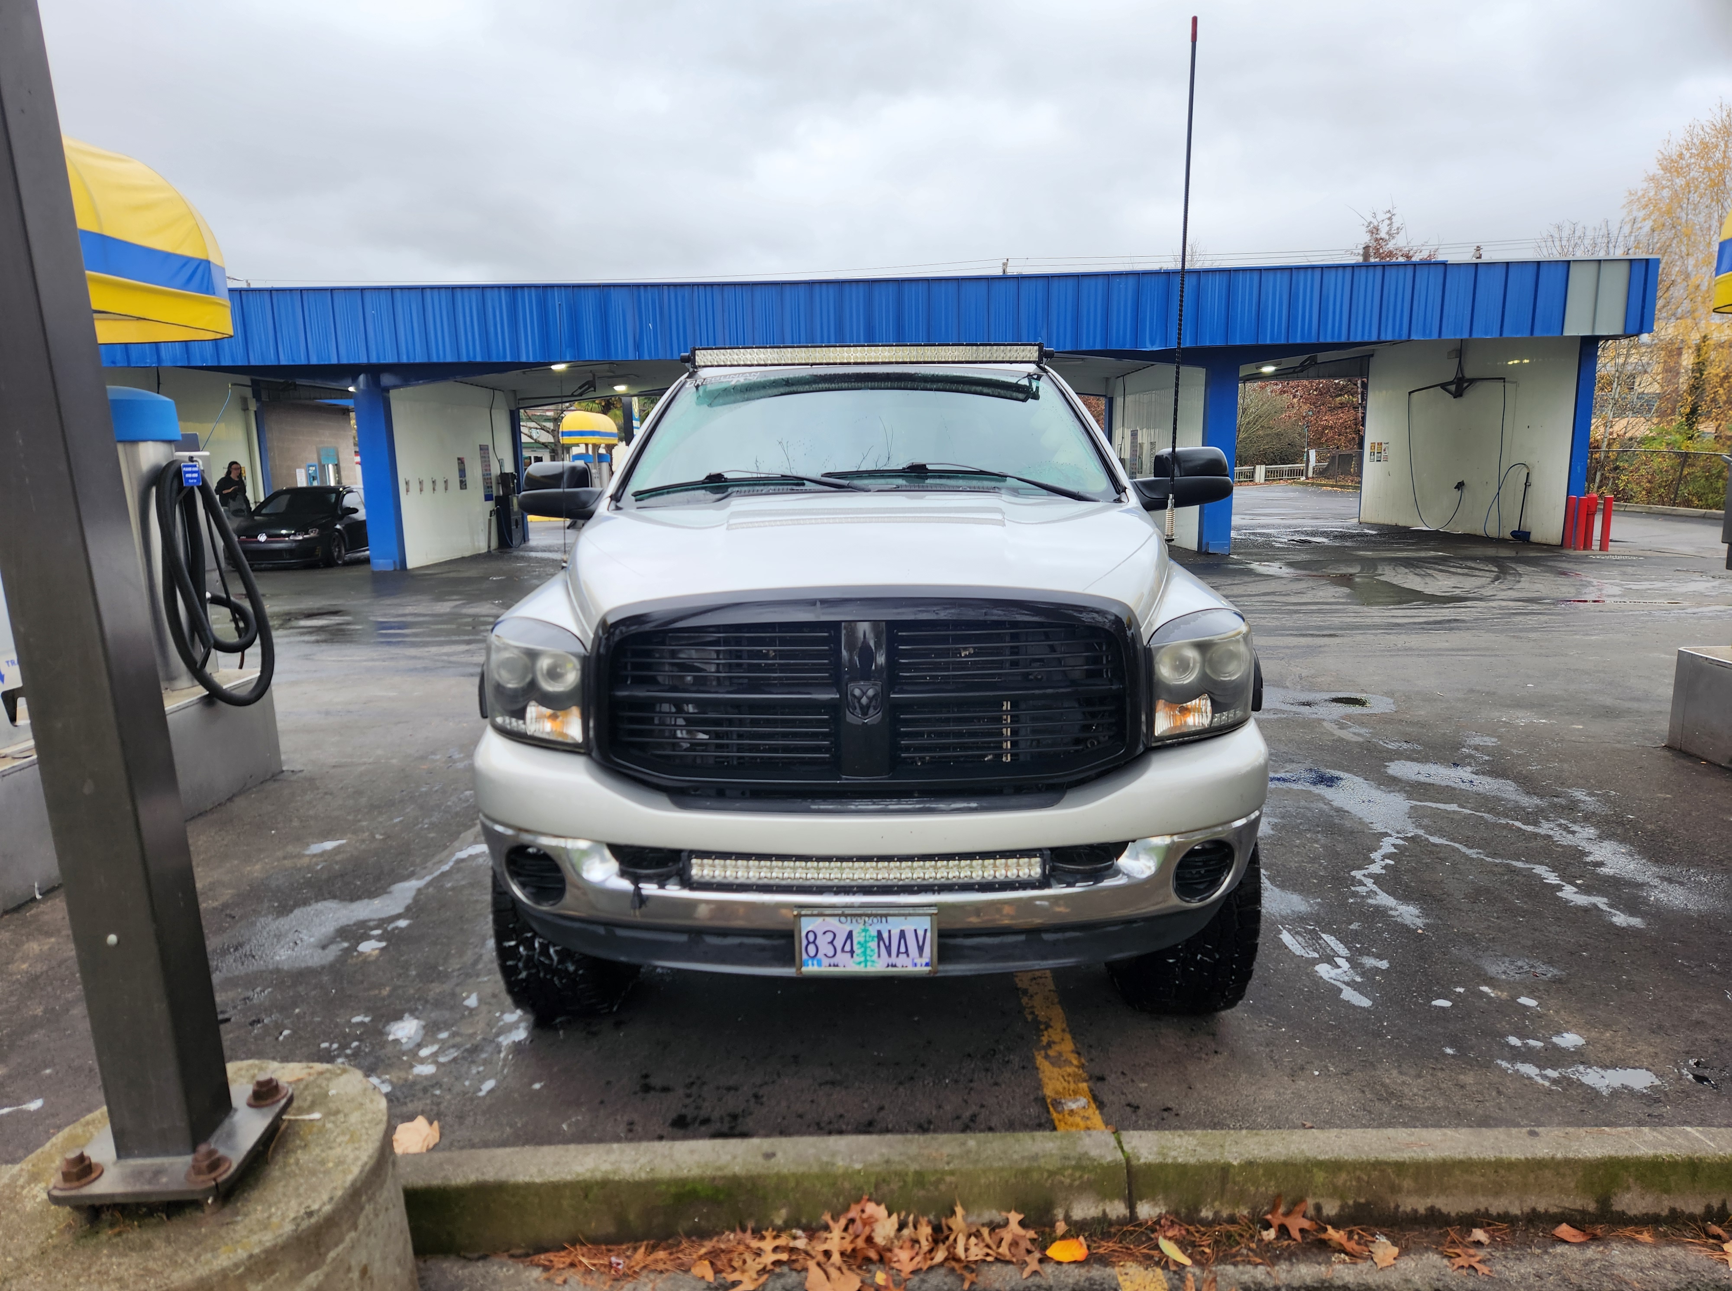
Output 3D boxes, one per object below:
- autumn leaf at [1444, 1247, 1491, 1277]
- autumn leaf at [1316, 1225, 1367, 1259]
[{"bbox_3d":[1.259,1.289,2.409,0.105,0.020,0.085,-1,10,0],"label":"autumn leaf"},{"bbox_3d":[1.020,1.279,2.464,0.115,0.025,0.080,4,11,30],"label":"autumn leaf"}]

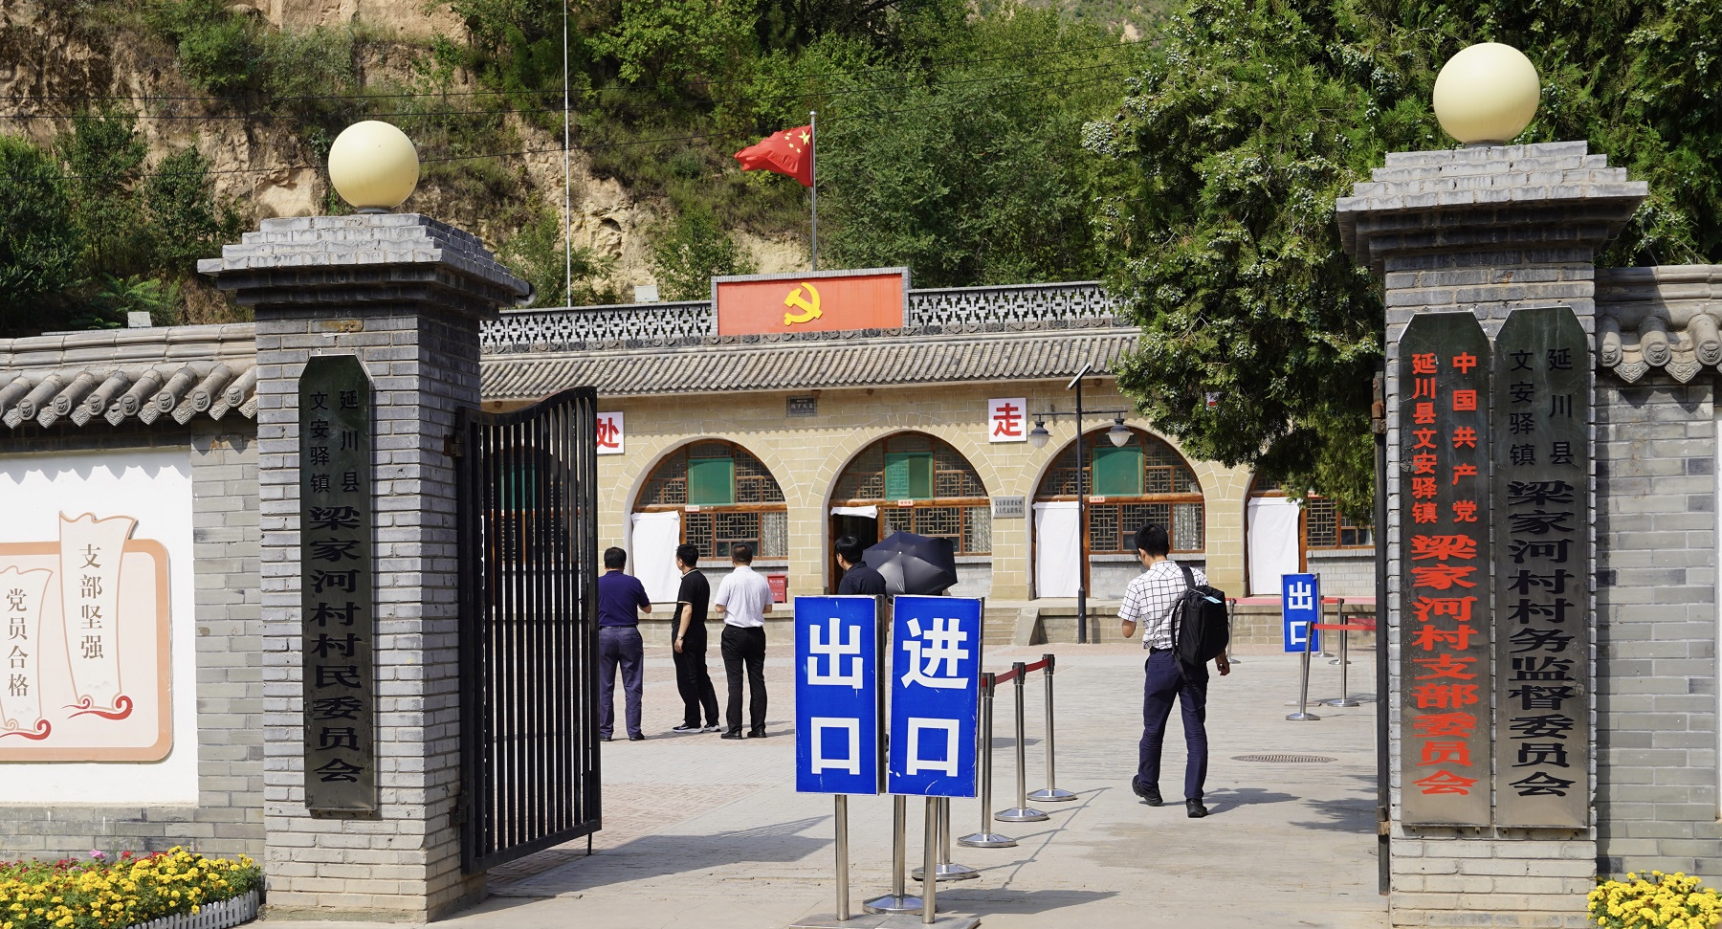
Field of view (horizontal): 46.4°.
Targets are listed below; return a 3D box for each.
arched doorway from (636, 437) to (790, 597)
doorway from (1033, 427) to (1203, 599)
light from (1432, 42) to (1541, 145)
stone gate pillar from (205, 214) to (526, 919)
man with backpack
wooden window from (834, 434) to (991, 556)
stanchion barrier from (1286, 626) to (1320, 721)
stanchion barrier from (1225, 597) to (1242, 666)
[{"bbox_3d":[-3.128,1.159,41.700,3.300,3.300,0.400,-1,-2,14],"label":"arched doorway"},{"bbox_3d":[4.894,0.919,38.150,3.200,3.260,0.400,-1,-2,16],"label":"doorway"},{"bbox_3d":[2.494,-1.473,8.000,0.410,0.405,0.410,-1,-2,14],"label":"light"},{"bbox_3d":[-2.195,0.442,9.100,1.100,3.060,1.100,-1,-2,11],"label":"stone gate pillar"},{"bbox_3d":[1.885,1.235,12.100,0.620,1.740,0.550,-1,-2,-9],"label":"man with backpack"},{"bbox_3d":[1.057,0.631,41.000,3.200,2.450,0.220,-1,-2,14],"label":"wooden window"},{"bbox_3d":[4.266,1.996,19.300,0.325,0.920,0.325,3,-2,0],"label":"stanchion barrier"},{"bbox_3d":[5.352,2.427,29.000,0.320,0.910,0.320,-1,-2,11],"label":"stanchion barrier"}]

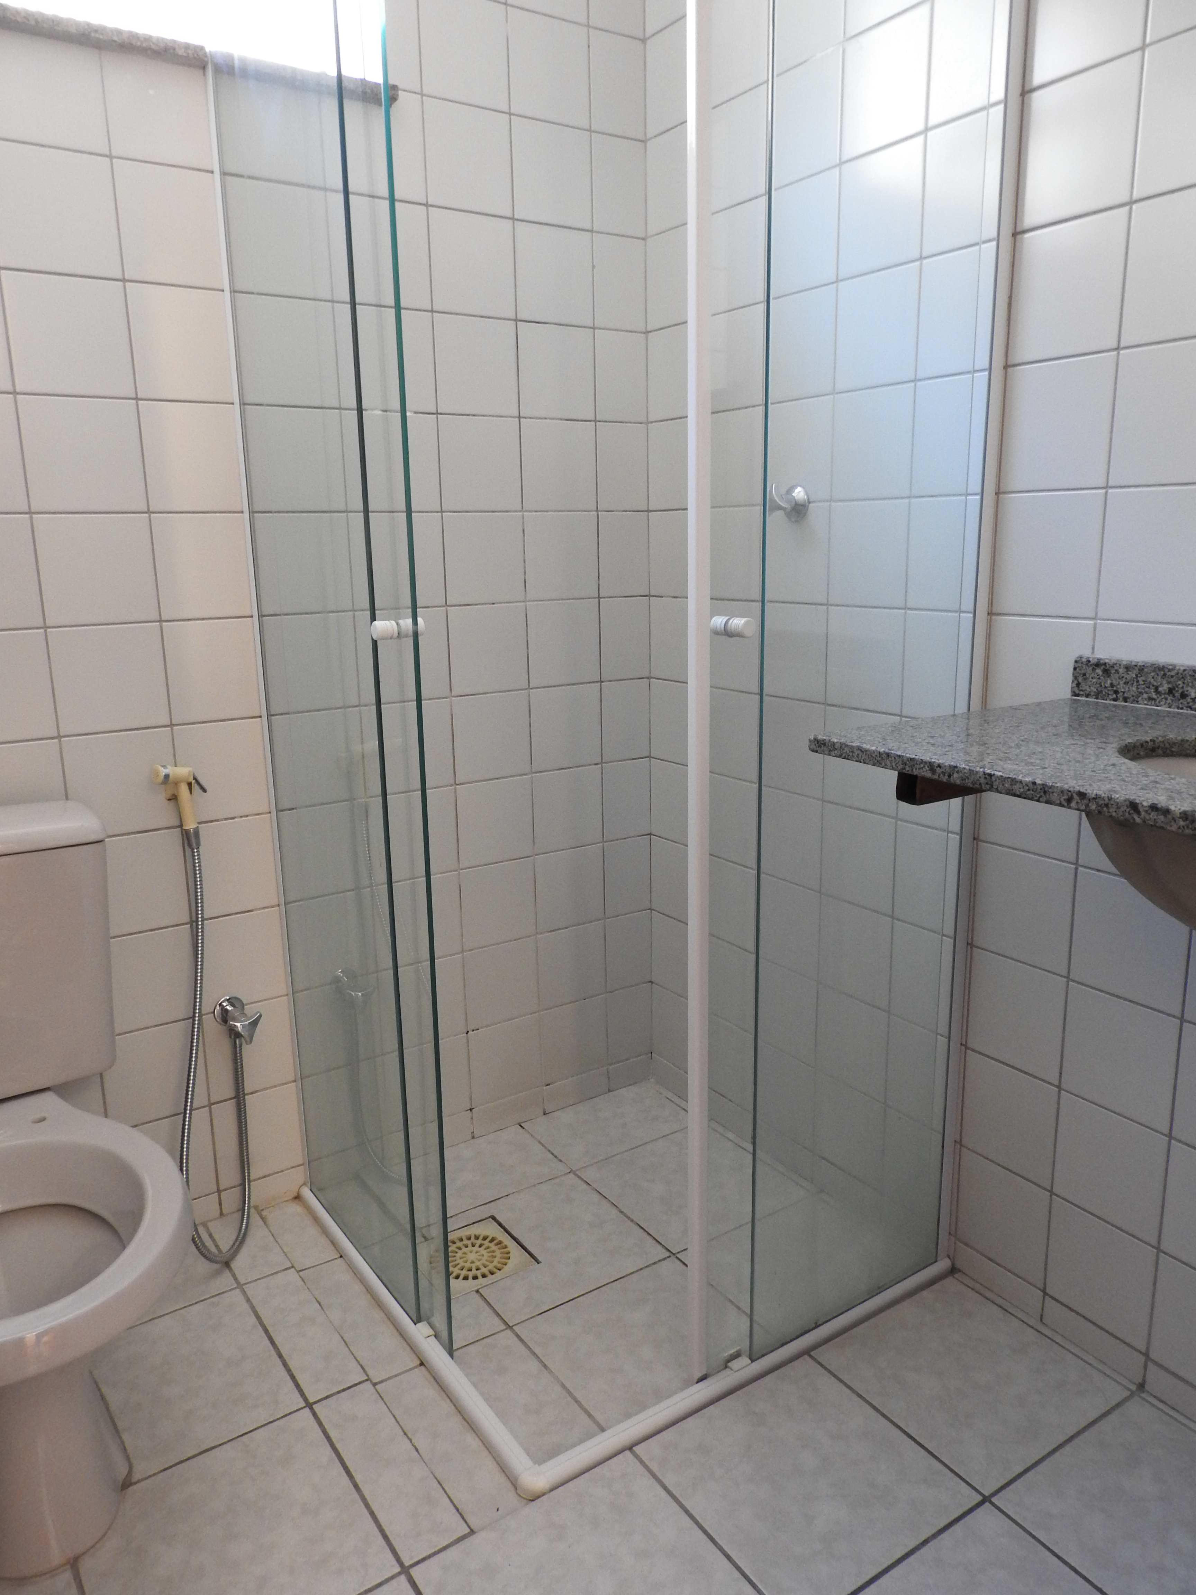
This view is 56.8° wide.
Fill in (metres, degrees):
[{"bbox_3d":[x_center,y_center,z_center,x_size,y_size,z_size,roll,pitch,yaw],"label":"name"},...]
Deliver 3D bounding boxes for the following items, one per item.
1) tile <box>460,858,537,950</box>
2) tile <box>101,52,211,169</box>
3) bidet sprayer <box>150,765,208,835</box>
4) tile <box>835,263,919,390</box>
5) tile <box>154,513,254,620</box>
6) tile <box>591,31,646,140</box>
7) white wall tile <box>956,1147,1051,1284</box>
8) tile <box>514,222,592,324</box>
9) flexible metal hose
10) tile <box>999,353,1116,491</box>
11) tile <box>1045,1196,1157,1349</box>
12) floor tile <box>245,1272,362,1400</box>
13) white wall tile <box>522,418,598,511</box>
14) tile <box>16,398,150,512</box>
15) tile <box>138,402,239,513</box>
[{"bbox_3d":[-0.185,0.198,2.063,0.152,0.154,0.009,-9,15,-32],"label":"tile"},{"bbox_3d":[-0.594,-0.936,1.516,0.152,0.127,0.010,-9,15,-32],"label":"tile"},{"bbox_3d":[-0.634,0.004,1.680,0.034,0.110,0.076,-15,-6,35],"label":"bidet sprayer"},{"bbox_3d":[0.396,-0.660,1.562,0.010,0.152,0.148,-9,15,-32],"label":"tile"},{"bbox_3d":[-0.584,-0.345,1.653,0.152,0.152,0.010,-9,15,-32],"label":"tile"},{"bbox_3d":[0.032,-1.203,1.875,0.111,0.152,0.010,-9,15,-32],"label":"tile"},{"bbox_3d":[0.592,0.610,1.614,0.009,0.154,0.152,-9,15,-32],"label":"white wall tile"},{"bbox_3d":[-0.075,-0.894,1.896,0.153,0.154,0.009,-9,15,-32],"label":"tile"},{"bbox_3d":[-0.601,0.387,1.693,0.115,0.674,0.121,-9,15,-32],"label":"flexible metal hose"},{"bbox_3d":[0.570,-0.461,1.369,0.009,0.154,0.151,-9,15,-32],"label":"tile"},{"bbox_3d":[0.677,0.637,1.492,0.010,0.154,0.152,-10,16,-32],"label":"tile"},{"bbox_3d":[-0.429,0.770,1.603,0.081,0.010,0.290,-10,16,-32],"label":"floor tile"},{"bbox_3d":[-0.069,-0.588,1.968,0.153,0.154,0.010,-9,15,-32],"label":"white wall tile"},{"bbox_3d":[-0.712,-0.474,1.533,0.151,0.152,0.010,-9,15,-32],"label":"tile"},{"bbox_3d":[-0.586,-0.496,1.618,0.152,0.152,0.010,-9,15,-32],"label":"tile"}]

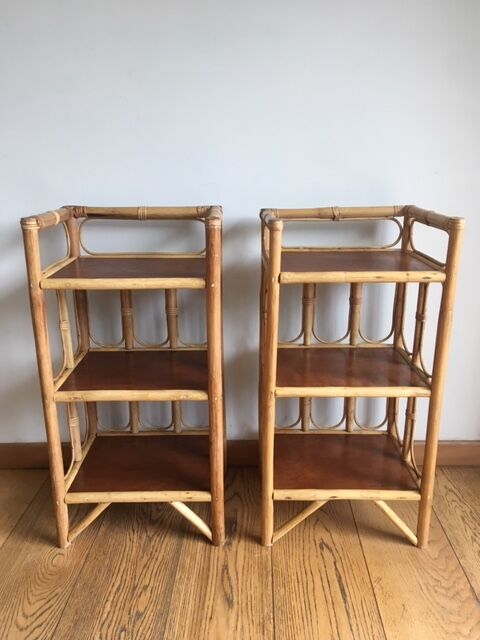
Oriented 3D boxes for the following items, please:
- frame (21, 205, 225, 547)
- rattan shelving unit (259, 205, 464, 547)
[{"bbox_3d":[-0.232,0.124,1.292,0.391,0.752,0.328,0,16,-1],"label":"frame"},{"bbox_3d":[0.246,0.124,1.295,0.389,0.748,0.332,0,16,0],"label":"rattan shelving unit"}]

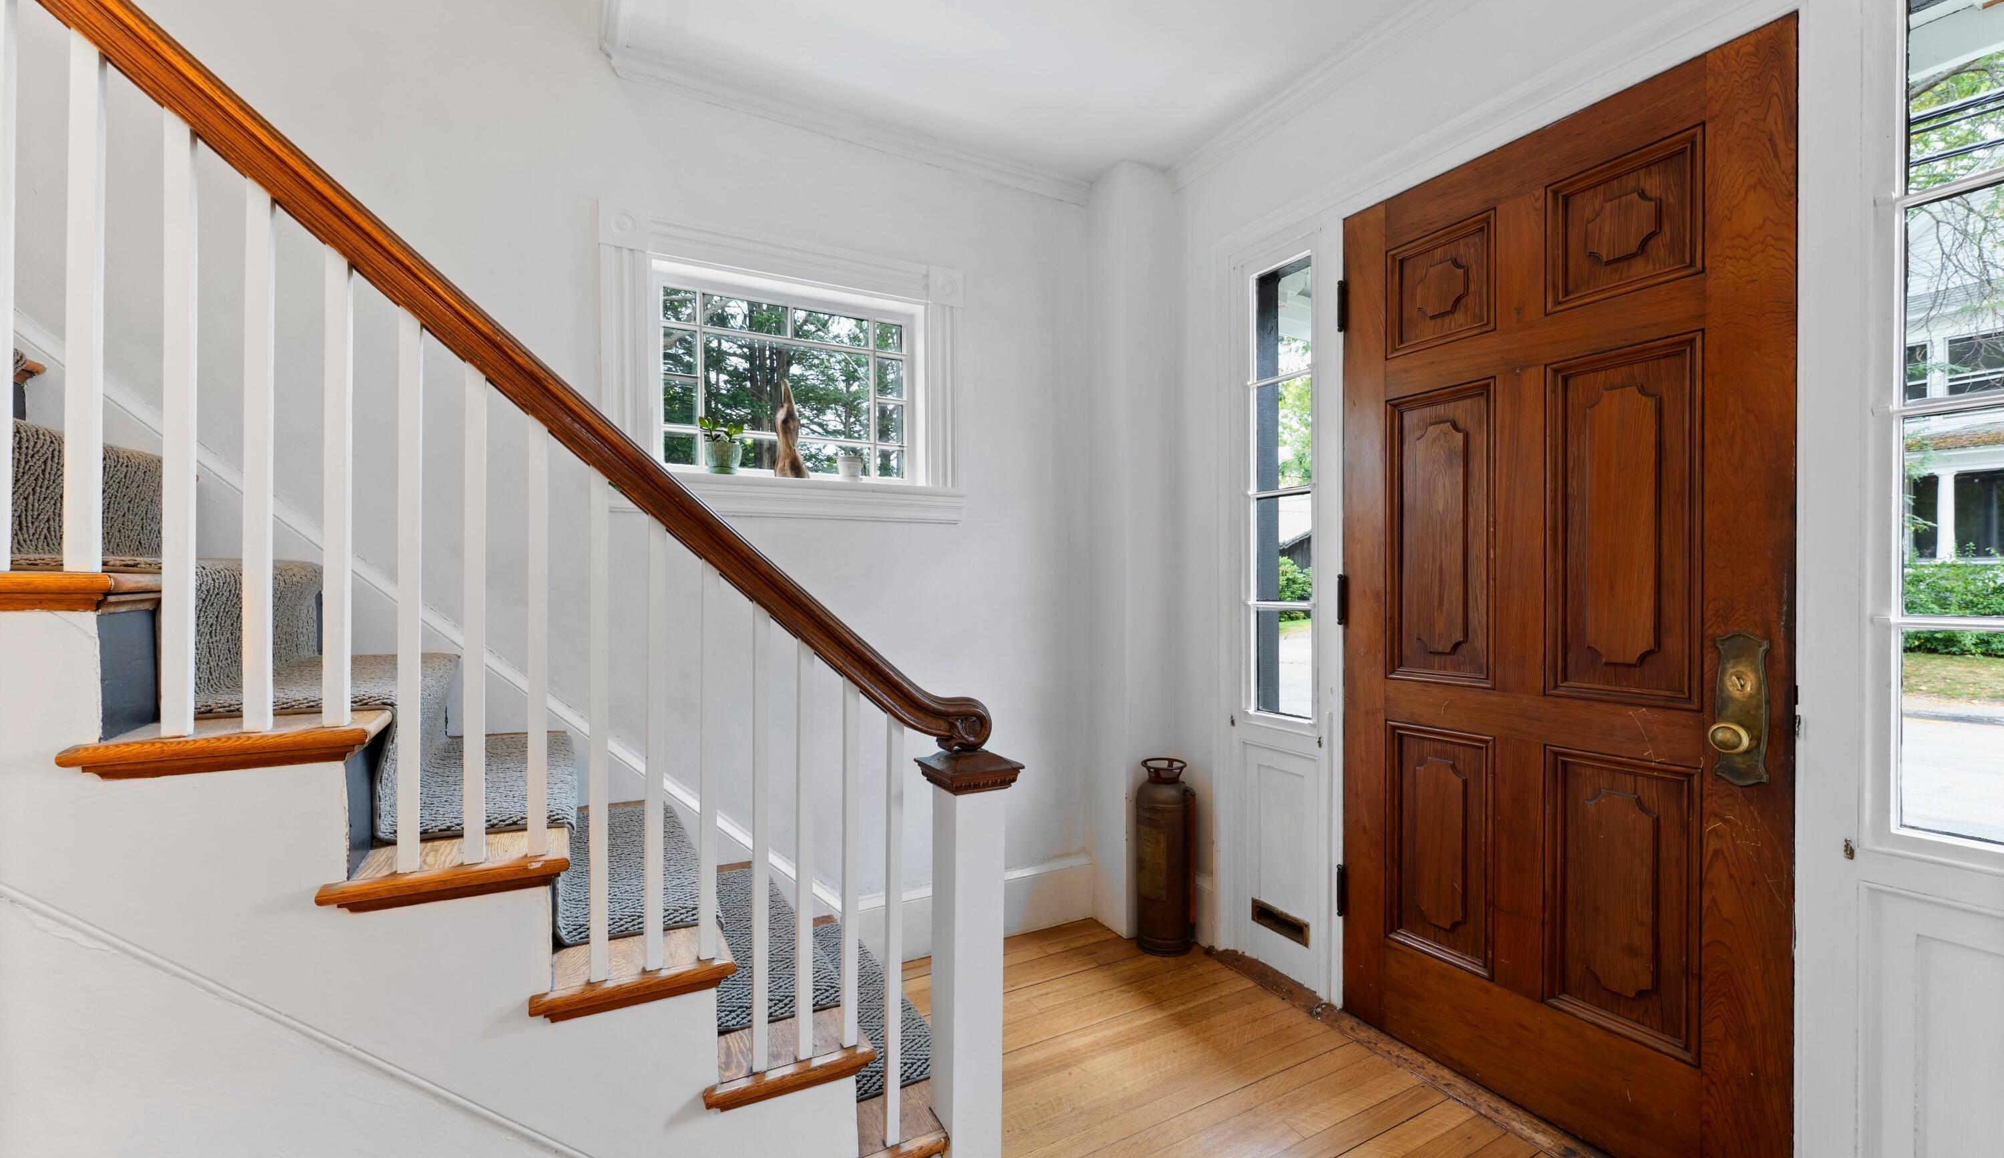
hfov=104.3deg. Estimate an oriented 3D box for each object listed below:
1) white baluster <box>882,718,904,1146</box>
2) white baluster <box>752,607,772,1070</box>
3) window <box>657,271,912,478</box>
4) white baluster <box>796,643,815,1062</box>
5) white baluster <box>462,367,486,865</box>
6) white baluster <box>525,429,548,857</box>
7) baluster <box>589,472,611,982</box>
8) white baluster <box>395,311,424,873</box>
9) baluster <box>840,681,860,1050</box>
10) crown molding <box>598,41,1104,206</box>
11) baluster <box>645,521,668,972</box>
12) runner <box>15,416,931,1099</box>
[{"bbox_3d":[-0.190,0.607,1.360,0.023,0.742,0.023,0,0,-28],"label":"white baluster"},{"bbox_3d":[-0.387,0.411,1.253,0.023,0.745,0.023,0,0,-28],"label":"white baluster"},{"bbox_3d":[-0.637,-0.591,2.363,0.771,0.537,0.053,0,0,-28],"label":"window"},{"bbox_3d":[-0.325,0.444,1.287,0.023,0.687,0.023,0,0,-28],"label":"white baluster"},{"bbox_3d":[-0.724,0.046,1.071,0.023,0.682,0.023,0,0,-28],"label":"white baluster"},{"bbox_3d":[-0.658,0.080,1.106,0.023,0.619,0.023,0,0,-28],"label":"white baluster"},{"bbox_3d":[-0.590,0.211,1.143,0.023,0.748,0.023,0,0,-28],"label":"baluster"},{"bbox_3d":[-0.786,0.015,1.037,0.023,0.743,0.023,0,0,-28],"label":"white baluster"},{"bbox_3d":[-0.259,0.477,1.323,0.023,0.622,0.023,0,0,-28],"label":"baluster"},{"bbox_3d":[-0.350,-1.340,2.357,1.516,0.067,0.059,0,0,-28],"label":"crown molding"},{"bbox_3d":[-0.523,0.247,1.179,0.023,0.681,0.023,0,0,-28],"label":"baluster"},{"bbox_3d":[-0.897,0.447,1.538,1.492,1.339,0.740,0,0,-28],"label":"runner"}]

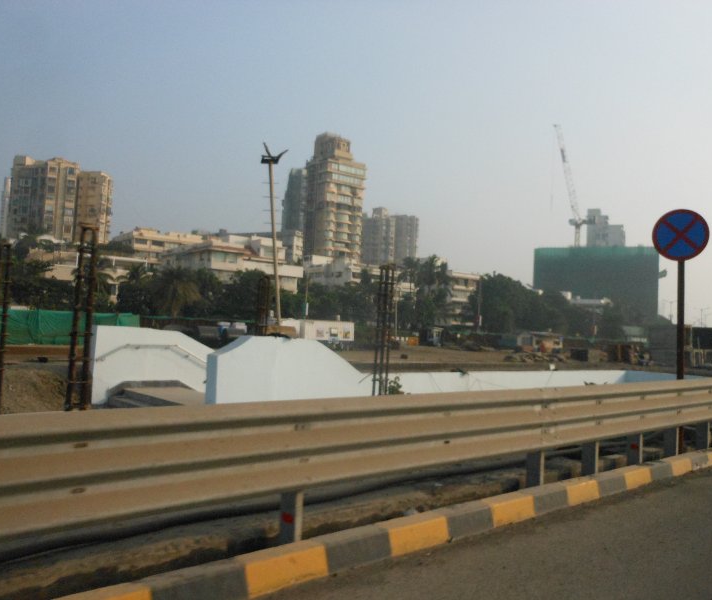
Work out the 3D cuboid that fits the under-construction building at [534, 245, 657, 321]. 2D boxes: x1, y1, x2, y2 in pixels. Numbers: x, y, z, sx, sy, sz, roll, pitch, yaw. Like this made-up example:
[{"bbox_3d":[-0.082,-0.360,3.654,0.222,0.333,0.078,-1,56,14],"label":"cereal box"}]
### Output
[{"bbox_3d":[89.013,-2.782,240.000,42.000,32.000,25.000,1,-3,26],"label":"under-construction building"}]

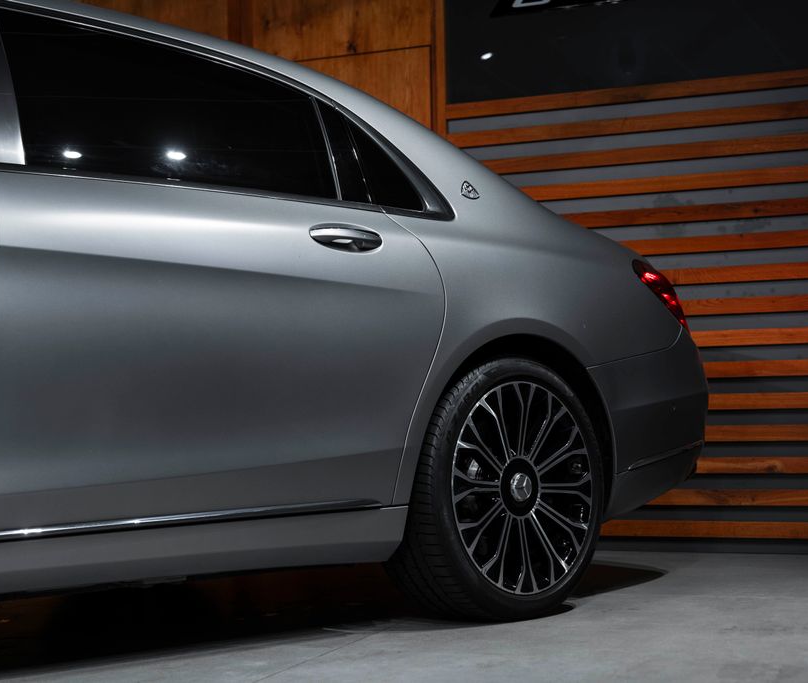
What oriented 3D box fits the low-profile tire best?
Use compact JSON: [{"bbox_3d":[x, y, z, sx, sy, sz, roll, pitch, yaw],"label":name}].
[{"bbox_3d":[0.226,0.381,3.885,0.700,0.695,0.262,1,-6,-44],"label":"low-profile tire"}]

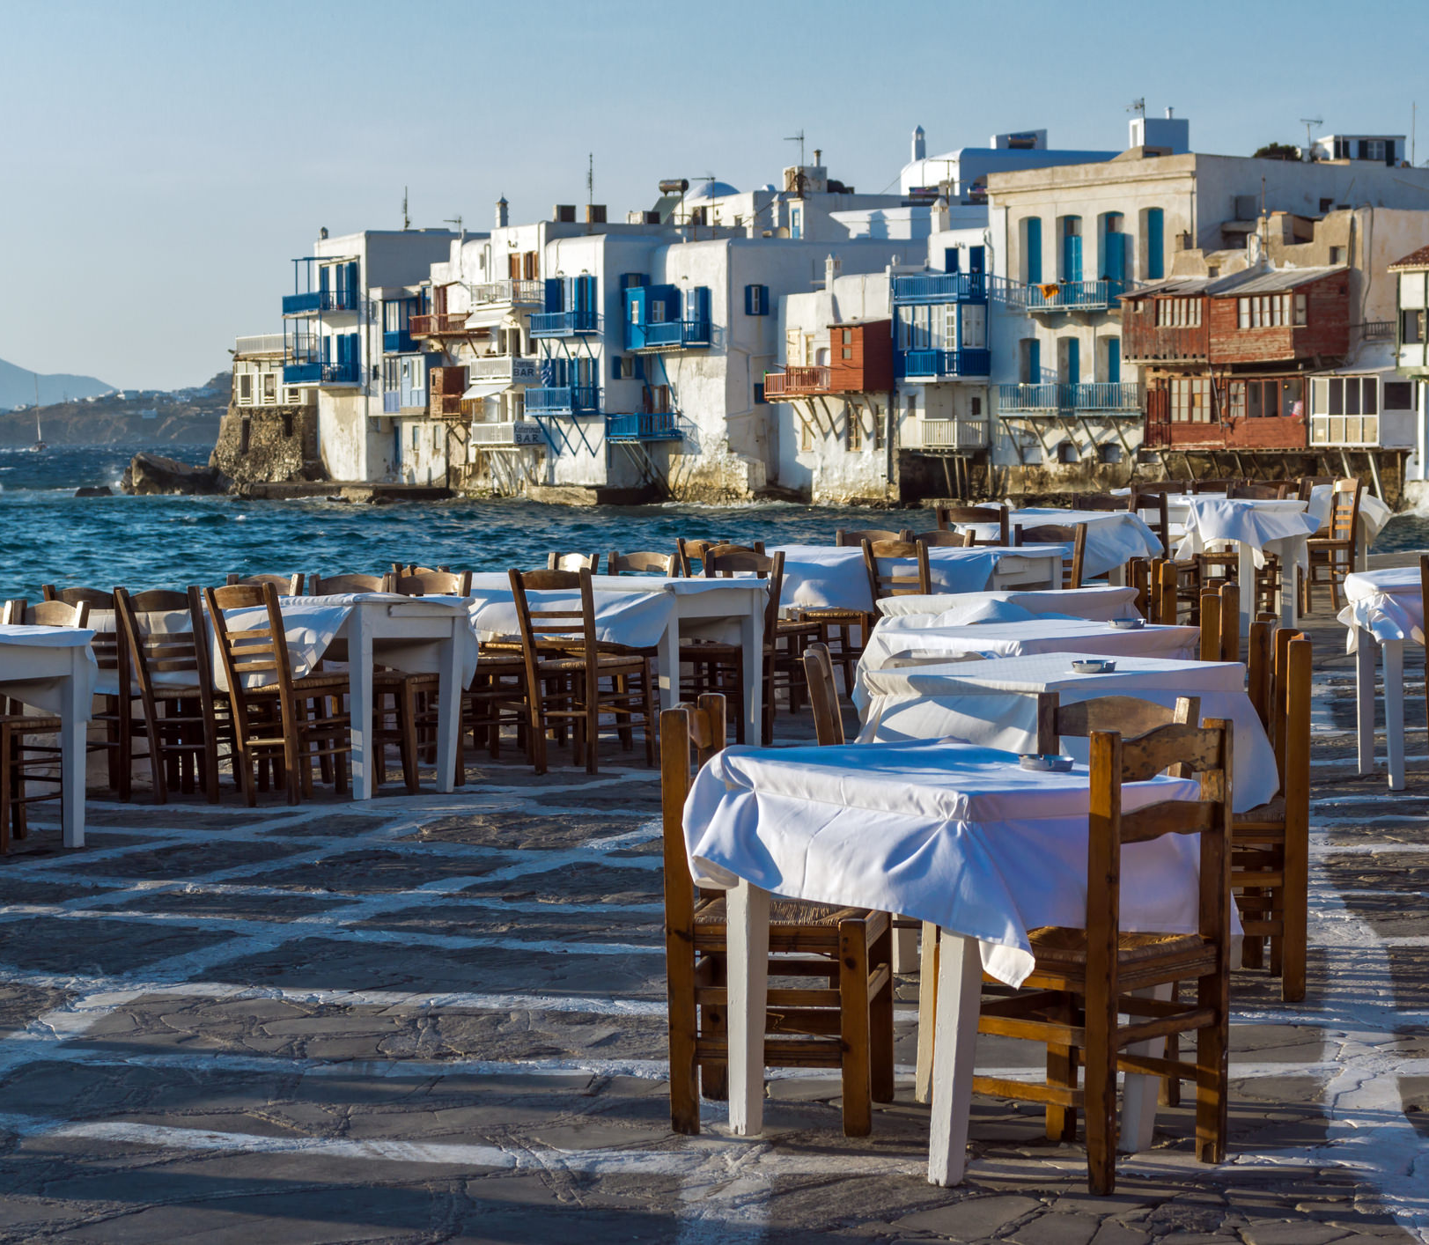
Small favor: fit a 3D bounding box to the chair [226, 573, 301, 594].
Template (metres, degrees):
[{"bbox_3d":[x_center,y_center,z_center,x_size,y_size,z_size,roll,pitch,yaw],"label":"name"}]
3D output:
[{"bbox_3d":[-1.943,0.226,13.850,0.420,0.840,0.460,2,4,33],"label":"chair"}]

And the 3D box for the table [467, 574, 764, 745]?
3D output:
[{"bbox_3d":[-0.620,0.183,15.700,1.500,0.760,0.780,2,3,31],"label":"table"}]

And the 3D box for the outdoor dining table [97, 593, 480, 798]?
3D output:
[{"bbox_3d":[-1.765,0.293,14.214,1.420,0.780,0.720,2,4,35],"label":"outdoor dining table"}]

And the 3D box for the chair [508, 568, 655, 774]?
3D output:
[{"bbox_3d":[-0.550,0.193,14.759,0.420,0.865,0.460,3,4,42],"label":"chair"}]

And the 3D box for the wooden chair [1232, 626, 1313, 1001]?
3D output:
[{"bbox_3d":[1.257,0.478,8.776,0.440,0.880,0.440,0,3,3],"label":"wooden chair"}]

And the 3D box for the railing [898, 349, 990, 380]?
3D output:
[{"bbox_3d":[8.600,-9.826,132.371,2.500,1.050,2.400,-3,4,-45],"label":"railing"}]

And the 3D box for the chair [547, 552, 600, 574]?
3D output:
[{"bbox_3d":[-0.800,0.110,16.400,0.450,0.860,0.420,-2,4,-37],"label":"chair"}]

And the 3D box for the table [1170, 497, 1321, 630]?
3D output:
[{"bbox_3d":[3.170,-0.329,20.500,0.680,0.760,0.660,-3,4,-40],"label":"table"}]

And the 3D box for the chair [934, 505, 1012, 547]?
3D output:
[{"bbox_3d":[1.450,-0.186,18.700,0.420,0.860,0.450,1,3,24],"label":"chair"}]

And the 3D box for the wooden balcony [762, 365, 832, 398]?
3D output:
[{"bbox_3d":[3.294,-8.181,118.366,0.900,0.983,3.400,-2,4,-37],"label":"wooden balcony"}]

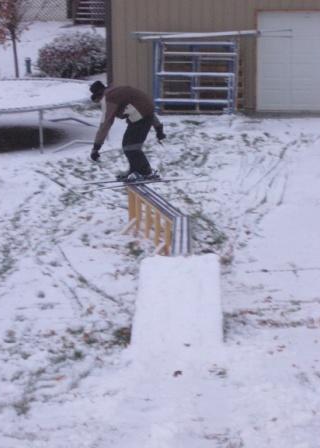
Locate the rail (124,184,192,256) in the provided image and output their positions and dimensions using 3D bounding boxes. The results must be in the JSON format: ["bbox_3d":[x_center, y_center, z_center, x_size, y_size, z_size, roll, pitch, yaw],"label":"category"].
[{"bbox_3d":[0.062,0.183,16.754,0.602,0.540,3.793,-3,15,-12],"label":"rail"}]

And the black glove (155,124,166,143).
[{"bbox_3d":[0.007,-1.229,18.450,0.130,0.230,0.120,-11,14,3],"label":"black glove"}]

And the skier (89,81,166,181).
[{"bbox_3d":[-0.440,-1.259,18.400,1.000,1.330,0.550,-2,15,-9],"label":"skier"}]

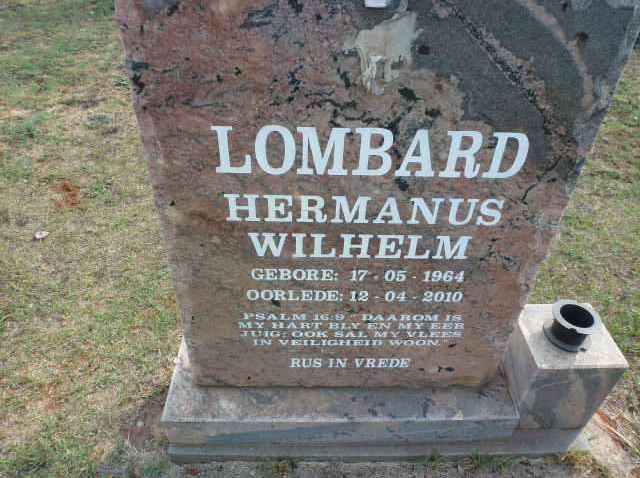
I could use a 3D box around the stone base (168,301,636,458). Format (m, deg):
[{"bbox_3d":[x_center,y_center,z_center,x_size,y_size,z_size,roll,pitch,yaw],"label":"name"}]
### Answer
[{"bbox_3d":[0.142,0.315,1.073,0.990,0.281,0.302,0,39,0],"label":"stone base"}]

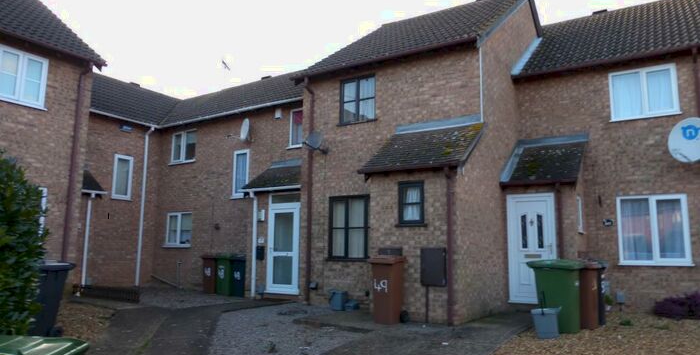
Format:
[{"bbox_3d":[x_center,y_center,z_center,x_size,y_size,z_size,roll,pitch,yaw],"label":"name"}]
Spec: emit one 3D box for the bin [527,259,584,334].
[{"bbox_3d":[3.256,1.867,7.682,0.720,1.060,0.580,-7,-11,42],"label":"bin"}]

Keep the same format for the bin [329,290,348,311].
[{"bbox_3d":[-0.194,2.368,9.444,0.320,0.410,0.310,8,-11,-41],"label":"bin"}]

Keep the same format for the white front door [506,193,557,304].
[{"bbox_3d":[3.559,1.380,9.507,0.907,2.121,0.100,-5,-10,32],"label":"white front door"}]

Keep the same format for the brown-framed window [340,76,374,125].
[{"bbox_3d":[0.181,-1.666,10.518,0.919,1.098,0.100,-5,-10,32],"label":"brown-framed window"}]

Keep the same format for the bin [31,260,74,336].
[{"bbox_3d":[-4.613,1.828,7.260,0.740,1.070,0.580,6,-10,-32],"label":"bin"}]

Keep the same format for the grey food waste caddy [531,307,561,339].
[{"bbox_3d":[2.787,2.050,6.895,0.360,0.410,0.330,-4,-9,27],"label":"grey food waste caddy"}]

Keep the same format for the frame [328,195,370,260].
[{"bbox_3d":[-0.003,1.048,10.223,1.029,1.359,0.100,-5,-10,32],"label":"frame"}]

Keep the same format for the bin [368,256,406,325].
[{"bbox_3d":[0.577,1.746,7.591,0.455,1.000,0.530,-5,-10,32],"label":"bin"}]

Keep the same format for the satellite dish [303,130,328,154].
[{"bbox_3d":[-0.731,-0.764,10.596,0.420,0.470,0.350,-7,-11,43],"label":"satellite dish"}]

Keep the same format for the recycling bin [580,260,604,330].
[{"bbox_3d":[3.718,1.913,7.934,0.660,1.050,0.530,-7,-11,42],"label":"recycling bin"}]

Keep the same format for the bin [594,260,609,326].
[{"bbox_3d":[3.984,1.967,8.318,0.710,1.060,0.560,-7,-11,42],"label":"bin"}]

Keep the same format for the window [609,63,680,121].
[{"bbox_3d":[5.926,-1.697,9.810,1.189,1.023,0.100,-5,-10,32],"label":"window"}]

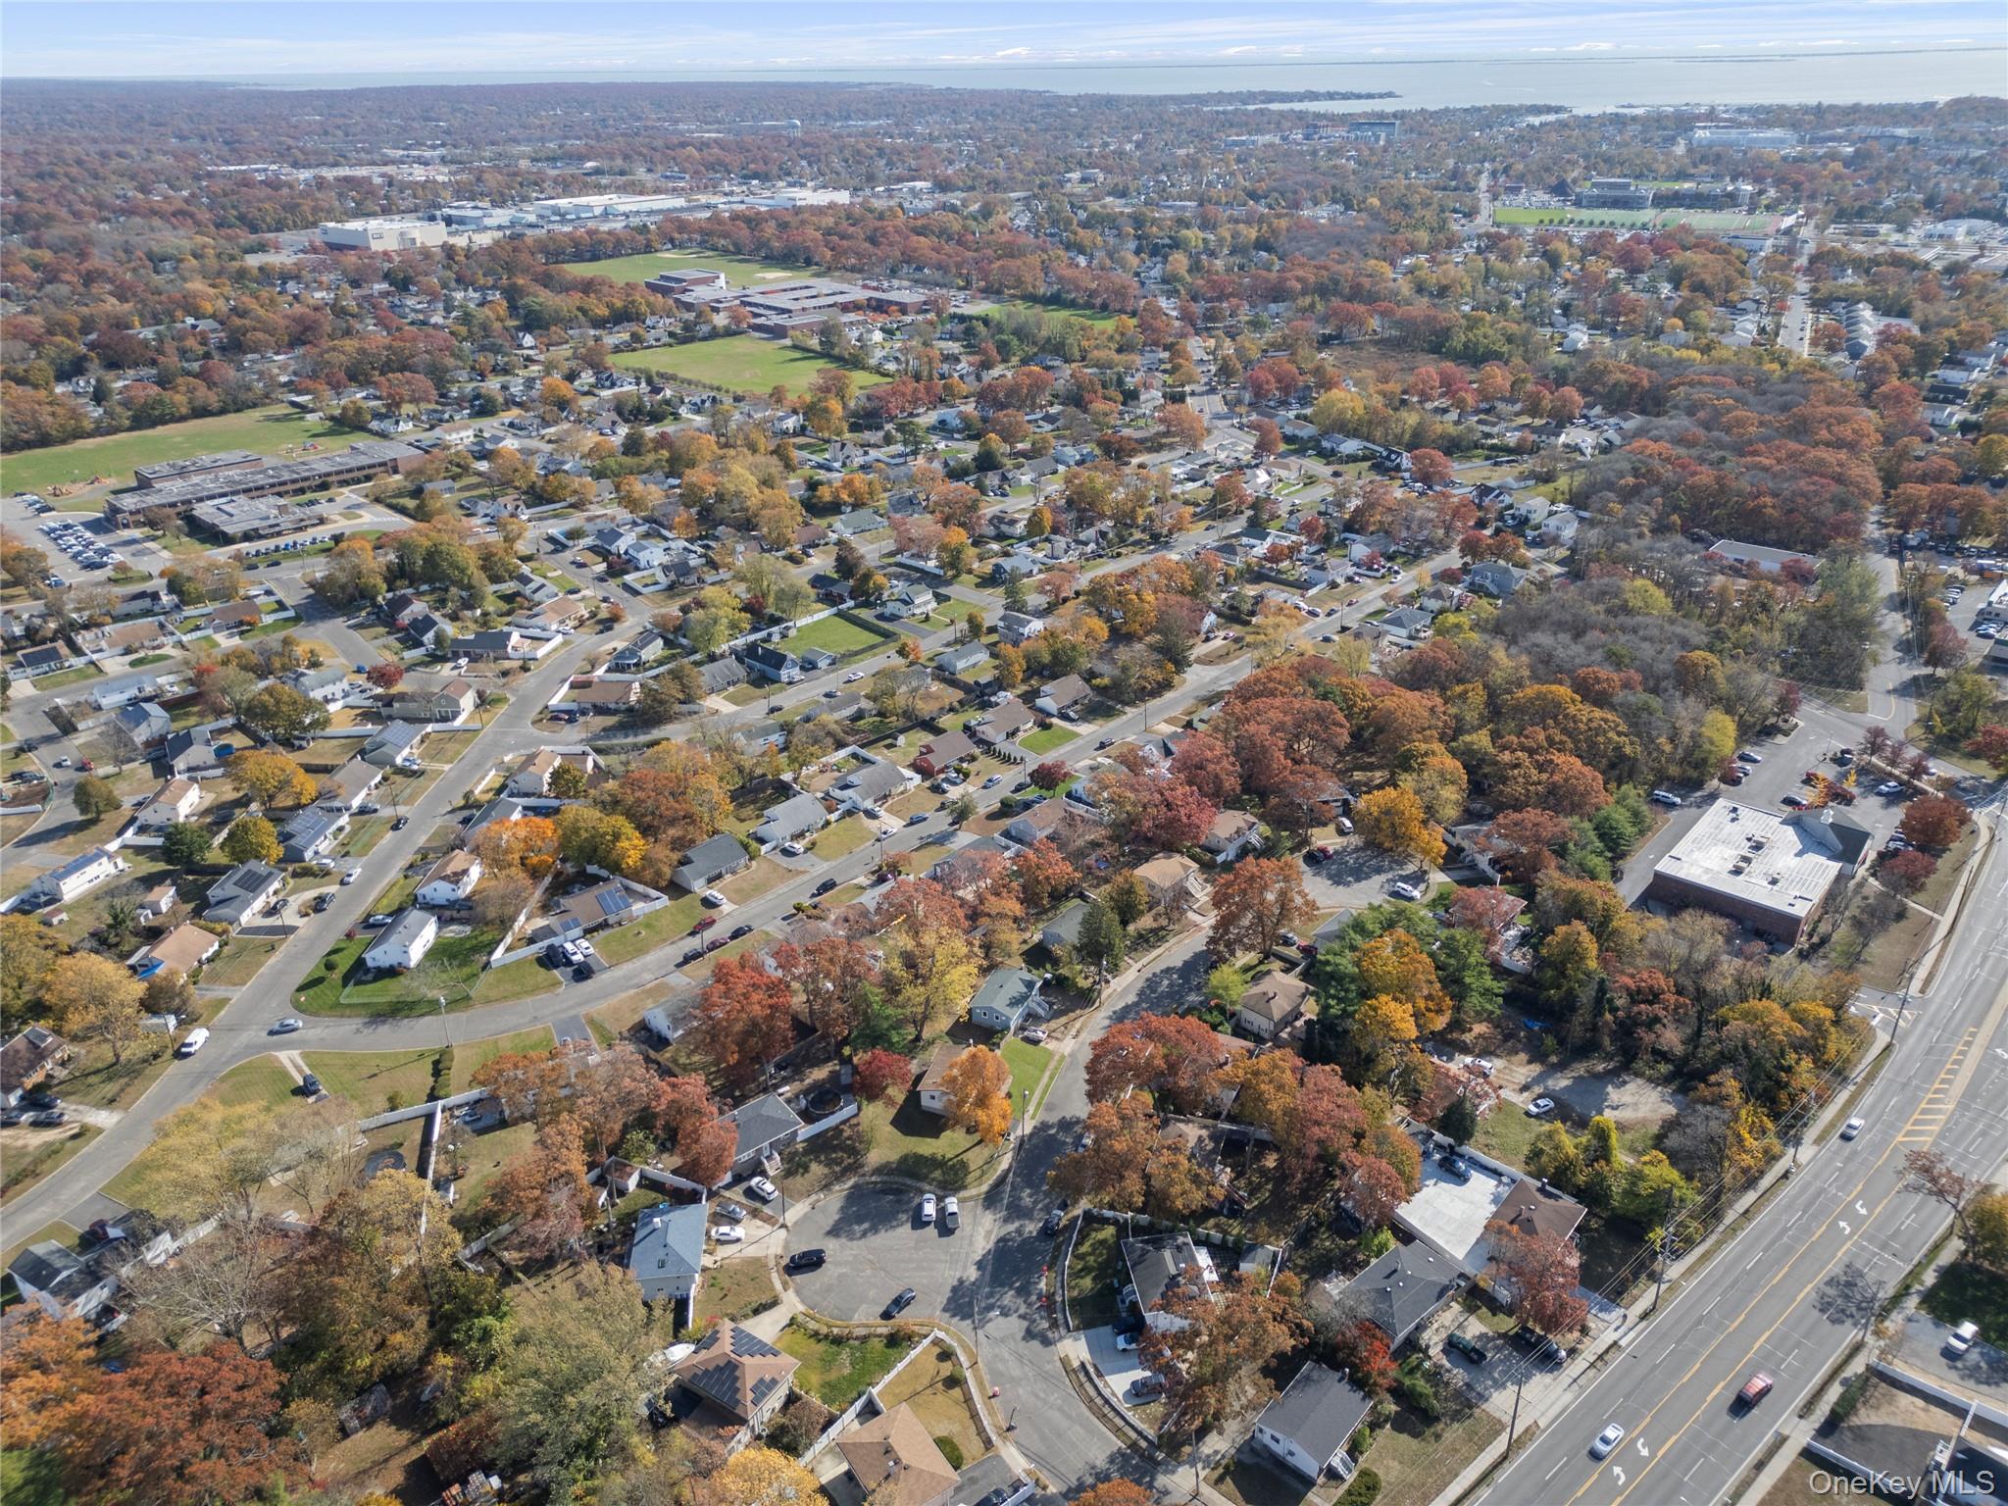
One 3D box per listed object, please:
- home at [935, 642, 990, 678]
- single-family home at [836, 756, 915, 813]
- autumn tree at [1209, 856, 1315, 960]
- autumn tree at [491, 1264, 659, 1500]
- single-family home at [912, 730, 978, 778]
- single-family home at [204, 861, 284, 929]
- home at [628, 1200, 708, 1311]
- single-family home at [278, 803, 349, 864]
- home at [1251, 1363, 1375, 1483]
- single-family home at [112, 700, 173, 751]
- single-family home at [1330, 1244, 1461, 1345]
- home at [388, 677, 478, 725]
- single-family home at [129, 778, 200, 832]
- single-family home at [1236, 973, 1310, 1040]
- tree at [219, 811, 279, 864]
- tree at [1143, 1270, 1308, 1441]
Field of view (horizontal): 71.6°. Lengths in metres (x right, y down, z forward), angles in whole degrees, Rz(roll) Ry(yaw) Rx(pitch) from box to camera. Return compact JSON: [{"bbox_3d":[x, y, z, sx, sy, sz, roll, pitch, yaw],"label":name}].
[{"bbox_3d":[-10.925,-26.379,372.337,7.700,5.200,12.400,21,34,37],"label":"home"},{"bbox_3d":[-30.230,7.120,311.810,10.800,5.000,14.400,22,35,38],"label":"single-family home"},{"bbox_3d":[45.411,27.960,246.026,18.600,19.400,18.600,-1,26,0],"label":"autumn tree"},{"bbox_3d":[-48.226,71.670,157.794,19.000,22.000,19.000,-1,26,0],"label":"autumn tree"},{"bbox_3d":[-14.363,-0.742,321.453,9.600,4.800,13.900,21,34,36],"label":"single-family home"},{"bbox_3d":[-150.480,27.850,273.510,10.800,5.100,16.000,2,27,5],"label":"single-family home"},{"bbox_3d":[-45.620,67.660,190.760,8.710,6.240,12.430,-2,27,-2],"label":"home"},{"bbox_3d":[-147.940,16.960,295.320,10.600,5.000,15.000,2,27,5],"label":"single-family home"},{"bbox_3d":[37.440,79.360,166.040,9.520,4.600,11.610,22,35,38],"label":"home"},{"bbox_3d":[-213.990,-8.080,345.810,10.190,6.200,11.290,-23,34,-37],"label":"single-family home"},{"bbox_3d":[51.940,69.440,181.460,15.500,4.900,9.300,-21,33,-35],"label":"single-family home"},{"bbox_3d":[-146.200,-13.320,353.560,20.090,7.720,8.640,2,27,6],"label":"home"},{"bbox_3d":[-182.970,10.620,305.090,8.200,5.900,11.600,-4,27,-7],"label":"single-family home"},{"bbox_3d":[45.880,42.370,235.310,7.600,5.600,10.900,19,33,35],"label":"single-family home"},{"bbox_3d":[-153.270,18.080,283.760,11.200,10.800,11.200,-1,26,0],"label":"tree"},{"bbox_3d":[26.350,72.760,167.160,19.300,16.340,20.290,-1,27,0],"label":"tree"}]

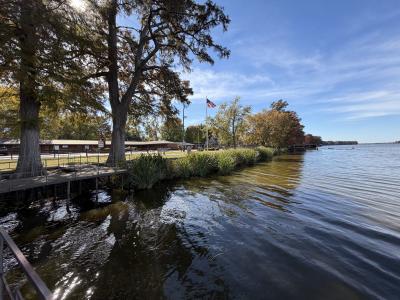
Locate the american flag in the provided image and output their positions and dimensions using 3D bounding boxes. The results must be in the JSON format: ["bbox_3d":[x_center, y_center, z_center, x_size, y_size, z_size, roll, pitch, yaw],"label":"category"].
[{"bbox_3d":[2.274,-9.197,32.000,1.850,1.750,0.300,-1,1,3],"label":"american flag"}]

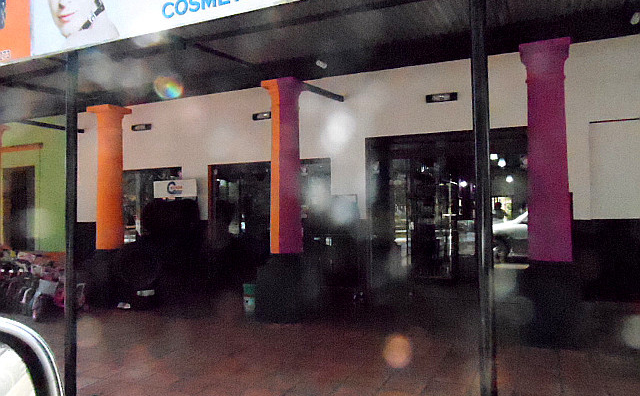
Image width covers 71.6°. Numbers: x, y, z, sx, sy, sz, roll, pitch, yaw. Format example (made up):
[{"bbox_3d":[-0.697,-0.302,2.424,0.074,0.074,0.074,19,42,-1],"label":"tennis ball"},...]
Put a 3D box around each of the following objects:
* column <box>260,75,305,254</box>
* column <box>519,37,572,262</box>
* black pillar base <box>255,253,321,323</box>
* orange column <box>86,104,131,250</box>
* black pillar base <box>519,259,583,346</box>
[{"bbox_3d":[-0.431,-0.386,5.706,0.456,2.170,0.456,-2,-2,23],"label":"column"},{"bbox_3d":[2.323,-0.460,4.548,0.456,2.170,0.456,-2,-2,23],"label":"column"},{"bbox_3d":[-0.412,1.107,5.659,0.559,0.819,0.559,-2,-2,23],"label":"black pillar base"},{"bbox_3d":[-3.260,-0.311,6.896,0.456,2.170,0.456,-2,-2,23],"label":"orange column"},{"bbox_3d":[2.342,1.034,4.500,0.559,0.819,0.559,-2,-2,23],"label":"black pillar base"}]

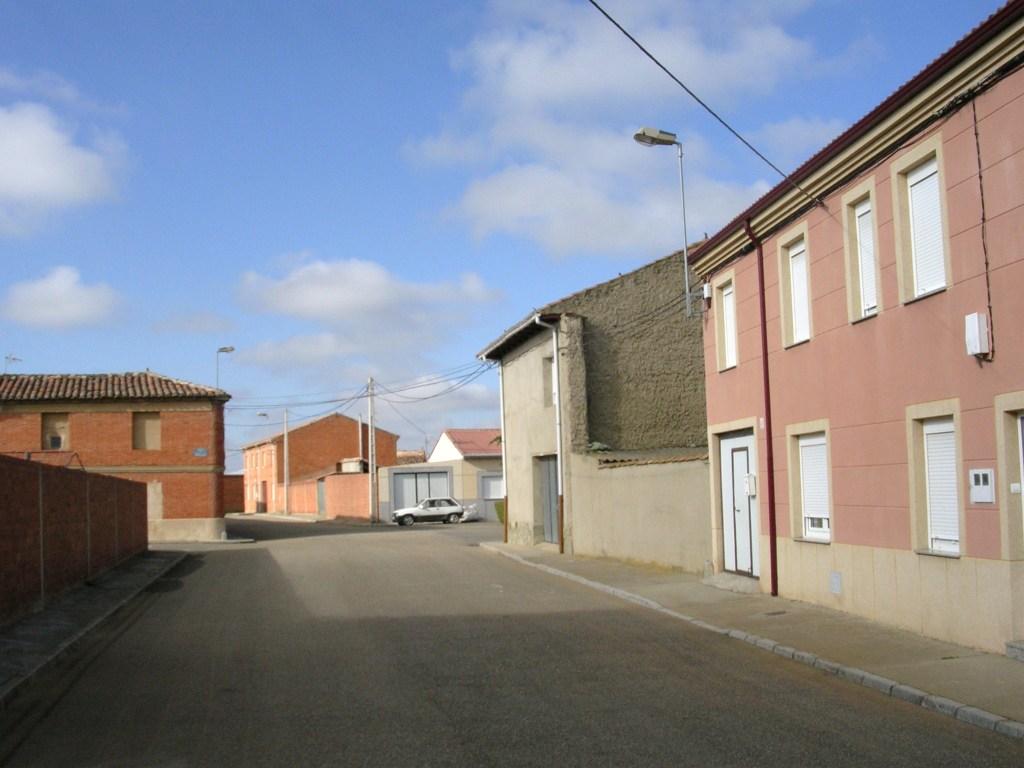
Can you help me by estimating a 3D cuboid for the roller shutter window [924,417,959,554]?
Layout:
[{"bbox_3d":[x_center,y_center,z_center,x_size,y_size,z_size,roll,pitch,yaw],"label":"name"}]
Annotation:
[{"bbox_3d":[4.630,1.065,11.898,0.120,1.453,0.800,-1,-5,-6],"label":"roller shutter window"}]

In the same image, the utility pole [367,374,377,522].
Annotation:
[{"bbox_3d":[-7.417,3.506,59.449,0.350,7.792,0.330,0,-6,-18],"label":"utility pole"}]

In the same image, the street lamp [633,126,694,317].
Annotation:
[{"bbox_3d":[2.759,-2.982,20.561,1.000,3.550,0.320,-1,-5,-6],"label":"street lamp"}]

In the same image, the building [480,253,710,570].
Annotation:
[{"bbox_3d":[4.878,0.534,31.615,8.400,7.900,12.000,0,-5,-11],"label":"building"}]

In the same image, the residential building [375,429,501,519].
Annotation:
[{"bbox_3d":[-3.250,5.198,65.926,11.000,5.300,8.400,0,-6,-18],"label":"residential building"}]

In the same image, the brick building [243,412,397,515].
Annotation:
[{"bbox_3d":[-17.020,7.048,98.247,10.400,8.100,14.500,1,-6,-22],"label":"brick building"}]

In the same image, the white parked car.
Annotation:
[{"bbox_3d":[-4.268,6.569,58.151,3.750,1.390,1.600,0,-6,-18],"label":"white parked car"}]

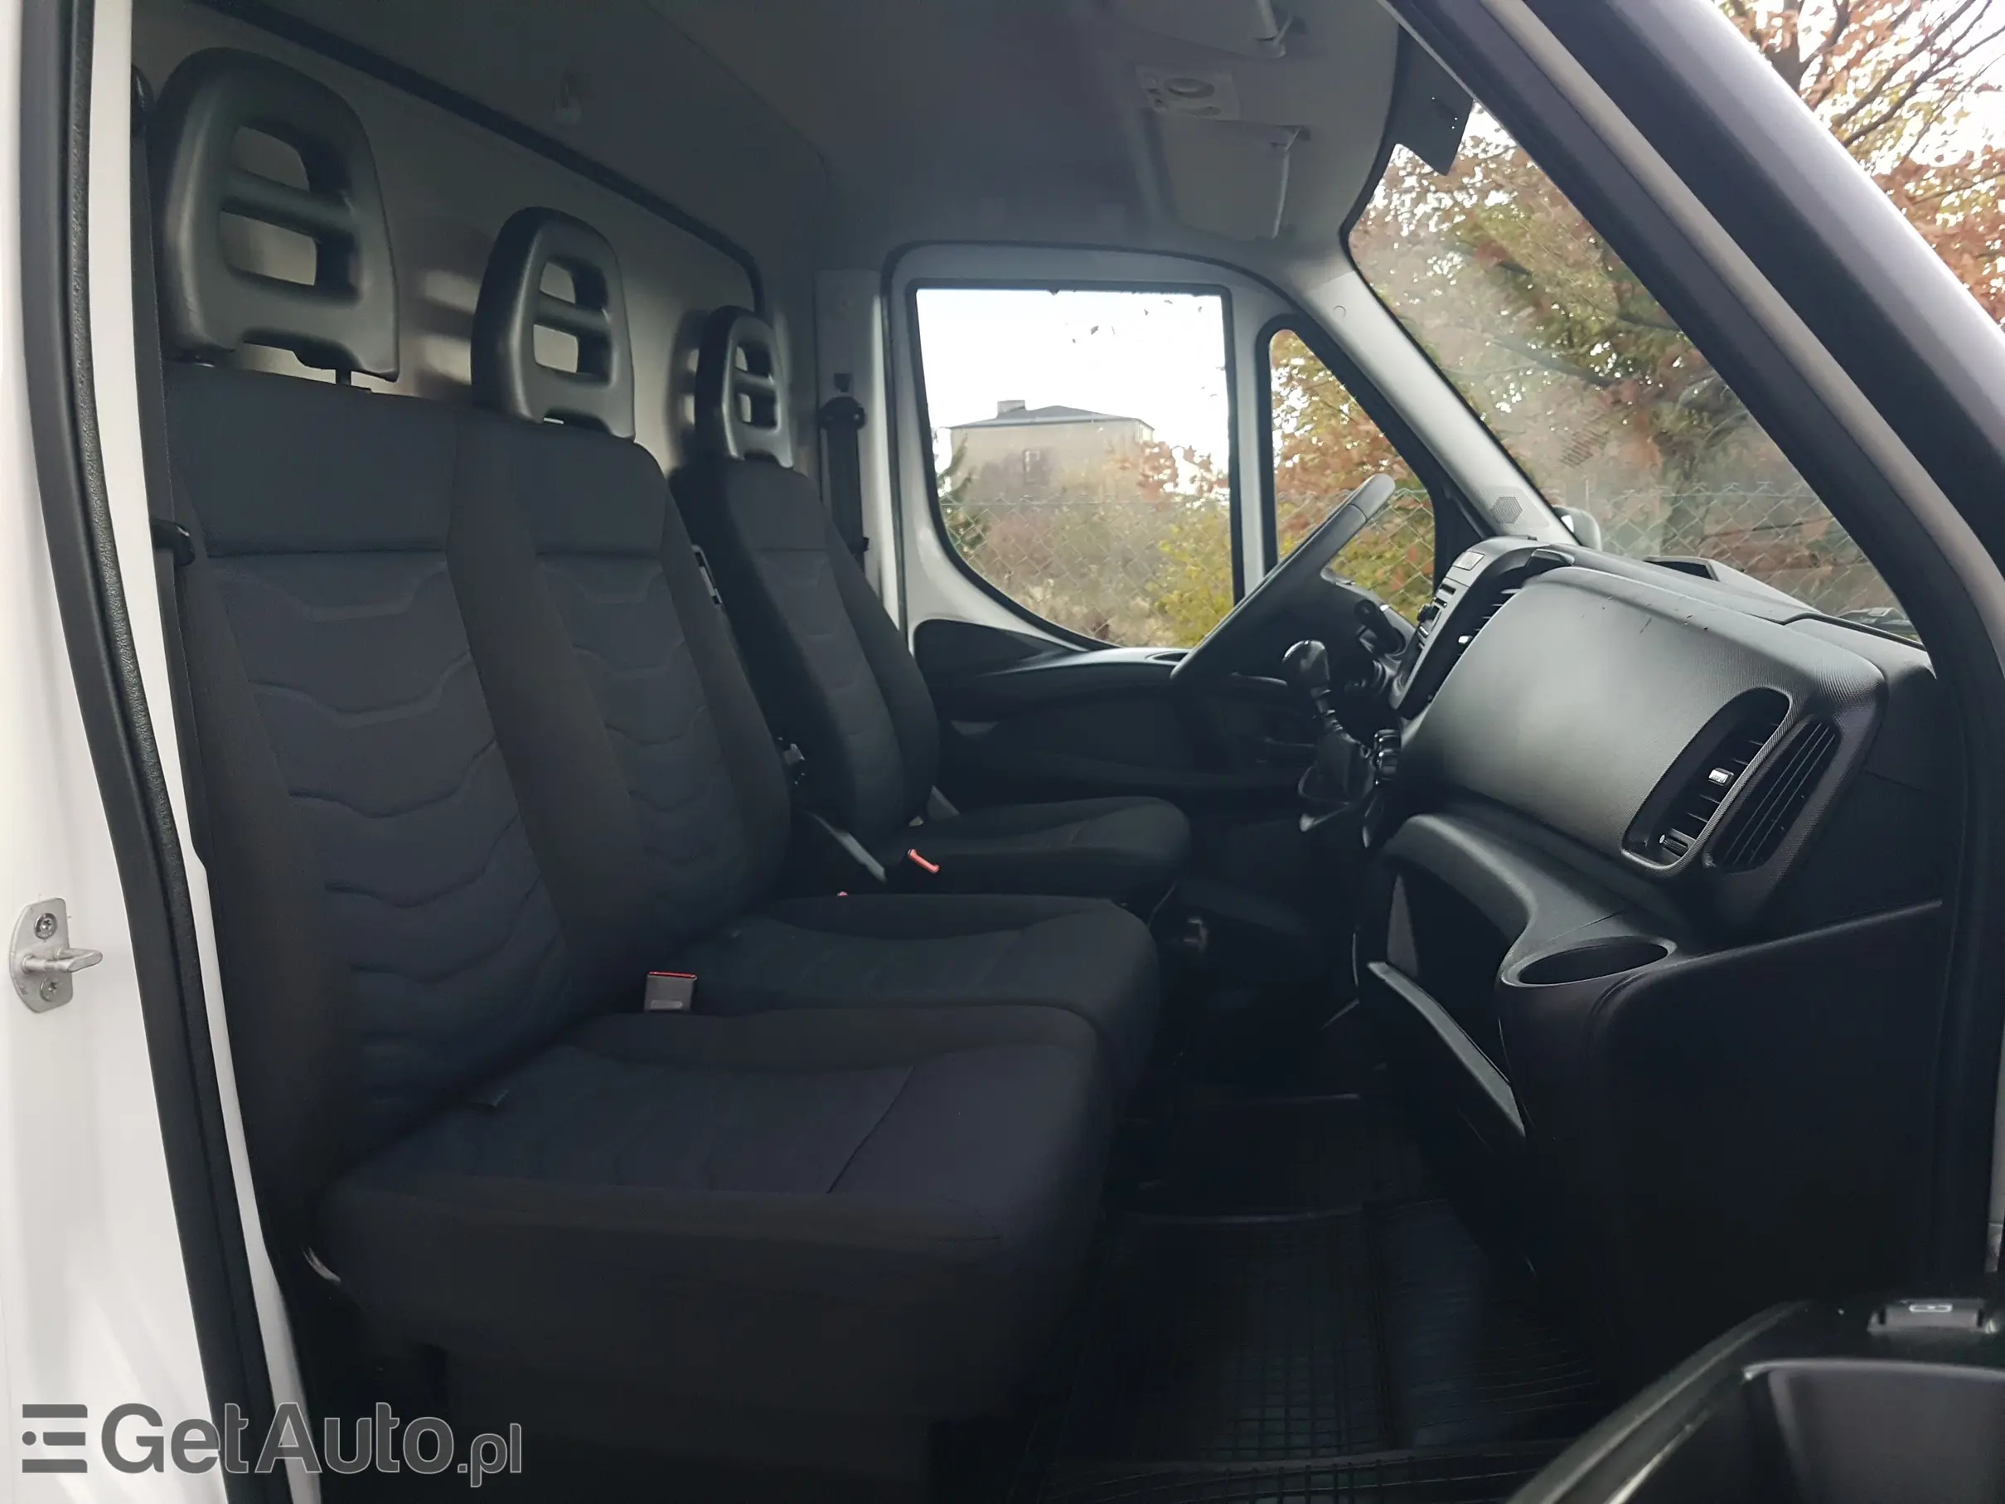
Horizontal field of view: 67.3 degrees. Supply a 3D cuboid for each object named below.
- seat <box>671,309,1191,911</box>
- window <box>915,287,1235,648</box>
[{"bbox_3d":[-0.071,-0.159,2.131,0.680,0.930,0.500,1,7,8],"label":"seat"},{"bbox_3d":[0.125,-0.459,2.466,0.525,0.585,0.045,1,13,8],"label":"window"}]

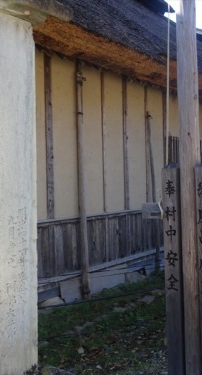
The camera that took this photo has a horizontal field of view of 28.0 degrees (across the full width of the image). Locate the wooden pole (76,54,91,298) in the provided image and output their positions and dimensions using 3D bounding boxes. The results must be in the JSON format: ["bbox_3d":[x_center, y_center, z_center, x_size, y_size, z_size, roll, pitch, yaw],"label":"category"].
[{"bbox_3d":[-0.227,-0.094,4.960,0.090,2.878,0.090,-1,0,40],"label":"wooden pole"}]

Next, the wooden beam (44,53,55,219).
[{"bbox_3d":[-0.691,-0.664,5.226,0.080,2.123,0.109,-1,1,40],"label":"wooden beam"}]

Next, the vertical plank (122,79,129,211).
[{"bbox_3d":[0.341,-0.634,5.855,0.060,1.934,0.080,-1,0,40],"label":"vertical plank"}]

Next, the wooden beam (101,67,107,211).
[{"bbox_3d":[0.035,-0.622,5.473,0.045,1.918,0.050,-1,0,40],"label":"wooden beam"}]

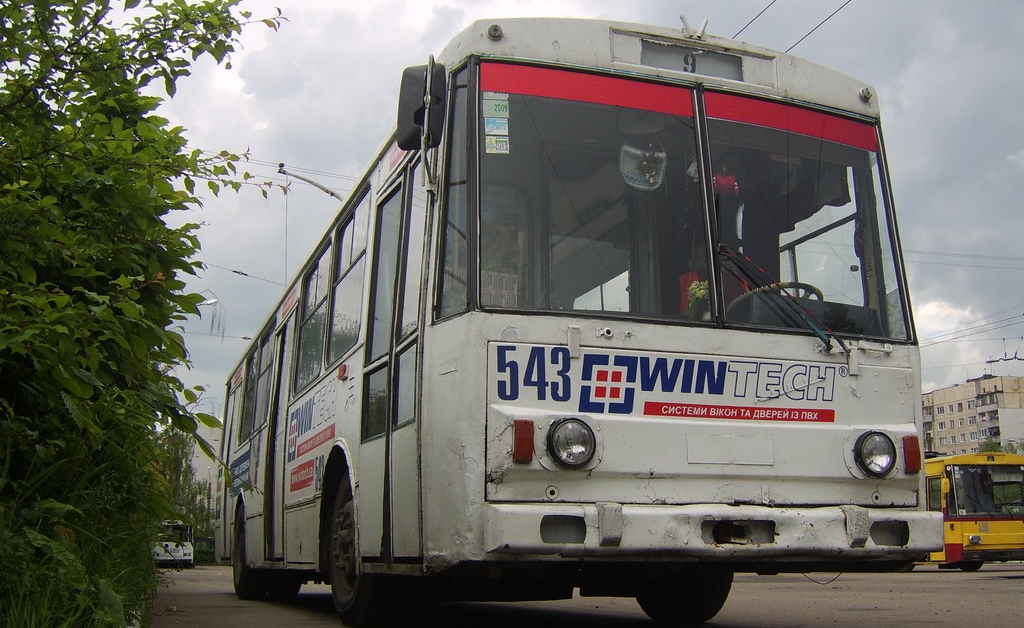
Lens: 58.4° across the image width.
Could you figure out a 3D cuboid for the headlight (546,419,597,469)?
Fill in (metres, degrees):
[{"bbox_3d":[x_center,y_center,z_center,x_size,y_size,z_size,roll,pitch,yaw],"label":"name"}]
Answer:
[{"bbox_3d":[0.238,0.525,3.737,0.205,0.205,0.100,5,-16,-20],"label":"headlight"}]

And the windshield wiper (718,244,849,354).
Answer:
[{"bbox_3d":[1.283,-0.051,4.314,0.800,0.140,0.090,39,-24,-8],"label":"windshield wiper"}]

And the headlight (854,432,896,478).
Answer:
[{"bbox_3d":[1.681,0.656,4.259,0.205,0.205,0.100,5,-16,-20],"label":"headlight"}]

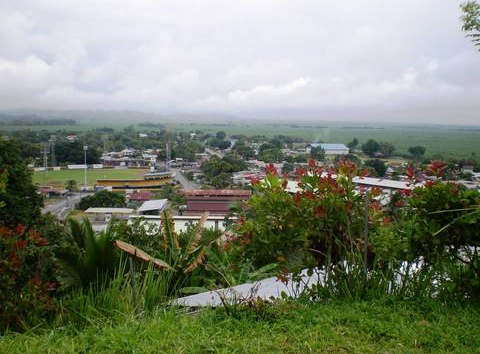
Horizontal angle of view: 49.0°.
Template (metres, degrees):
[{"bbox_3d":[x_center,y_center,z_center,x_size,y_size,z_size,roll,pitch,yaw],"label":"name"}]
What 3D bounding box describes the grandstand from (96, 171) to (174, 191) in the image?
[{"bbox_3d":[-58.071,2.993,294.181,43.000,8.000,13.000,-2,7,-27],"label":"grandstand"}]

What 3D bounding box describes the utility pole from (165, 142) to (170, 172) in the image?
[{"bbox_3d":[-53.770,-15.196,390.770,3.600,23.400,1.600,6,8,37],"label":"utility pole"}]

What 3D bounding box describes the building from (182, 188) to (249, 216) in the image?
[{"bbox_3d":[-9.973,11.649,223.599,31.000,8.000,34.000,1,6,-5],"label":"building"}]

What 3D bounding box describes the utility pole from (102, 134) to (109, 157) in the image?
[{"bbox_3d":[-109.362,-21.519,428.428,4.200,25.500,1.500,-2,7,-25],"label":"utility pole"}]

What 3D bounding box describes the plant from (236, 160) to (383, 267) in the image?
[{"bbox_3d":[0.771,0.465,6.200,1.650,1.350,1.300,1,6,0],"label":"plant"}]

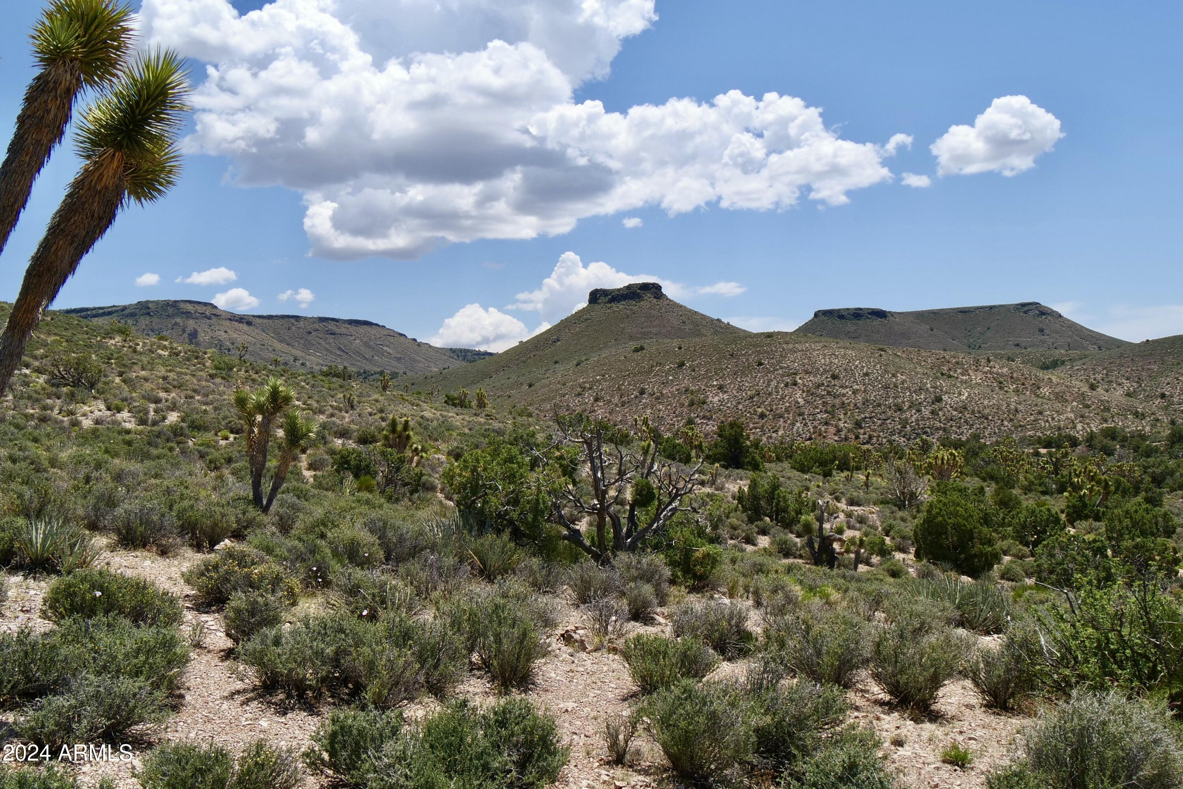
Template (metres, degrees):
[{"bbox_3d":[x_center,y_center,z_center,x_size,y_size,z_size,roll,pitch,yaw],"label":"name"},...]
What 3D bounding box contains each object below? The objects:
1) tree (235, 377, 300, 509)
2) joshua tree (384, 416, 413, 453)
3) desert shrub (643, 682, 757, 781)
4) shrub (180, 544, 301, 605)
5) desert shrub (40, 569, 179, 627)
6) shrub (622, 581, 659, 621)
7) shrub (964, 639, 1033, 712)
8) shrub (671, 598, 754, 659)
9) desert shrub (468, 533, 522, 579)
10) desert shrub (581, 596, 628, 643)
[{"bbox_3d":[-4.880,0.739,17.000,1.111,2.012,0.889,0,0,0],"label":"tree"},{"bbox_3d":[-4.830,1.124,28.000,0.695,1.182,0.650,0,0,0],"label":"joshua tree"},{"bbox_3d":[0.547,1.727,5.750,0.576,0.508,0.547,0,0,0],"label":"desert shrub"},{"bbox_3d":[-2.826,1.460,9.000,0.938,0.492,0.780,0,0,0],"label":"shrub"},{"bbox_3d":[-4.212,1.780,9.800,1.232,0.496,0.950,0,0,0],"label":"desert shrub"},{"bbox_3d":[0.495,2.090,11.300,0.365,0.390,0.346,0,0,0],"label":"shrub"},{"bbox_3d":[2.627,1.811,7.200,0.435,0.439,0.413,0,0,0],"label":"shrub"},{"bbox_3d":[0.972,1.884,9.000,0.670,0.492,0.603,0,0,0],"label":"shrub"},{"bbox_3d":[-0.955,1.593,11.000,0.537,0.473,0.520,0,0,0],"label":"desert shrub"},{"bbox_3d":[0.115,1.991,9.900,0.418,0.410,0.397,0,0,0],"label":"desert shrub"}]

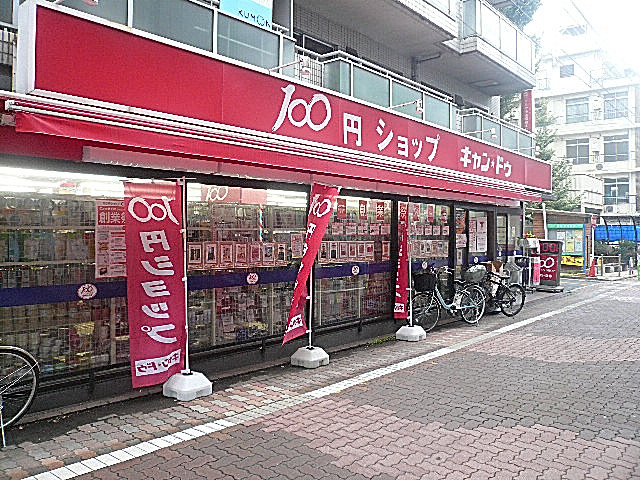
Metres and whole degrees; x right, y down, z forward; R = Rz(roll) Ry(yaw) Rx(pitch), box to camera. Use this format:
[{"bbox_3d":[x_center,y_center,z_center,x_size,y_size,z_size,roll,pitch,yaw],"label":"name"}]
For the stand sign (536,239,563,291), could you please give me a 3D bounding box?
[{"bbox_3d":[5.980,0.682,13.400,0.580,1.310,0.400,0,1,42],"label":"stand sign"}]

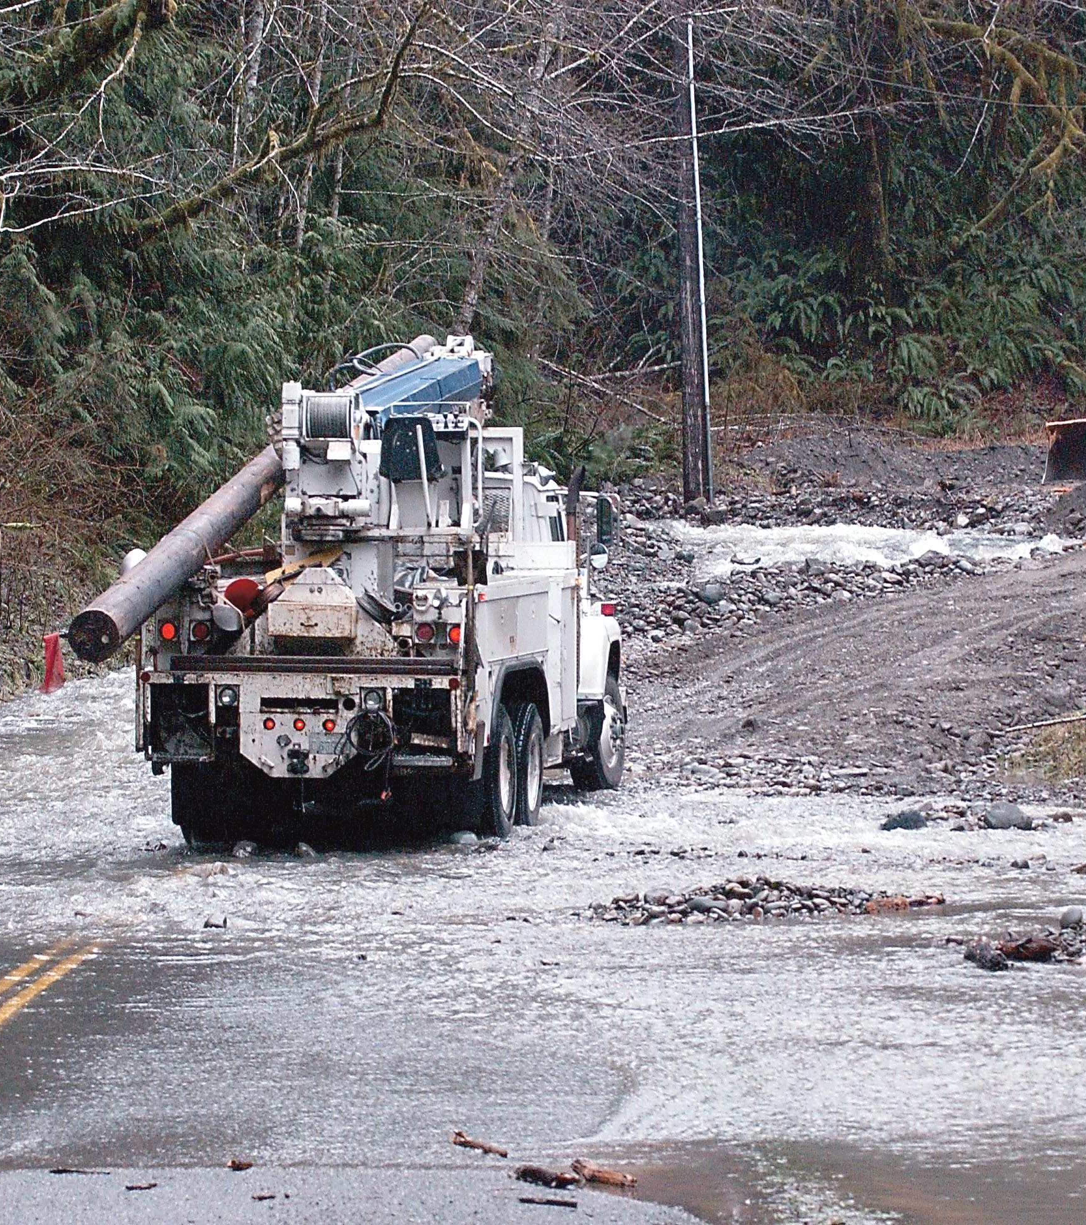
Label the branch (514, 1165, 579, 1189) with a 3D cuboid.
[{"bbox_3d":[0.015,2.356,31.800,0.290,0.090,0.130,1,2,27],"label":"branch"}]

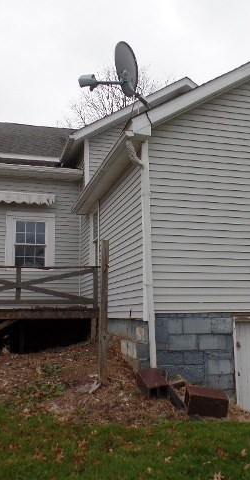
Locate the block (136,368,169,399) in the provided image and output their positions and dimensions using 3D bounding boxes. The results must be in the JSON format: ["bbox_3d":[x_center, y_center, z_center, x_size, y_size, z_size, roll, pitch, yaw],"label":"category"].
[{"bbox_3d":[0.337,1.728,5.080,0.245,0.180,0.390,-3,9,-15],"label":"block"}]

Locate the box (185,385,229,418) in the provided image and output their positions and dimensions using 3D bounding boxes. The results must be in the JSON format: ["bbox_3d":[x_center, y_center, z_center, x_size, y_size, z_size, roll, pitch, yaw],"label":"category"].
[{"bbox_3d":[0.954,1.910,5.000,0.446,0.229,0.275,7,2,-1],"label":"box"}]

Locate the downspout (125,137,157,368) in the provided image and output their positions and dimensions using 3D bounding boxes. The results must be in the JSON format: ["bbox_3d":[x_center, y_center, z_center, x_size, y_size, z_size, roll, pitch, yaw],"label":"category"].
[{"bbox_3d":[0.194,0.125,5.699,0.370,3.120,0.130,2,-10,-15],"label":"downspout"}]

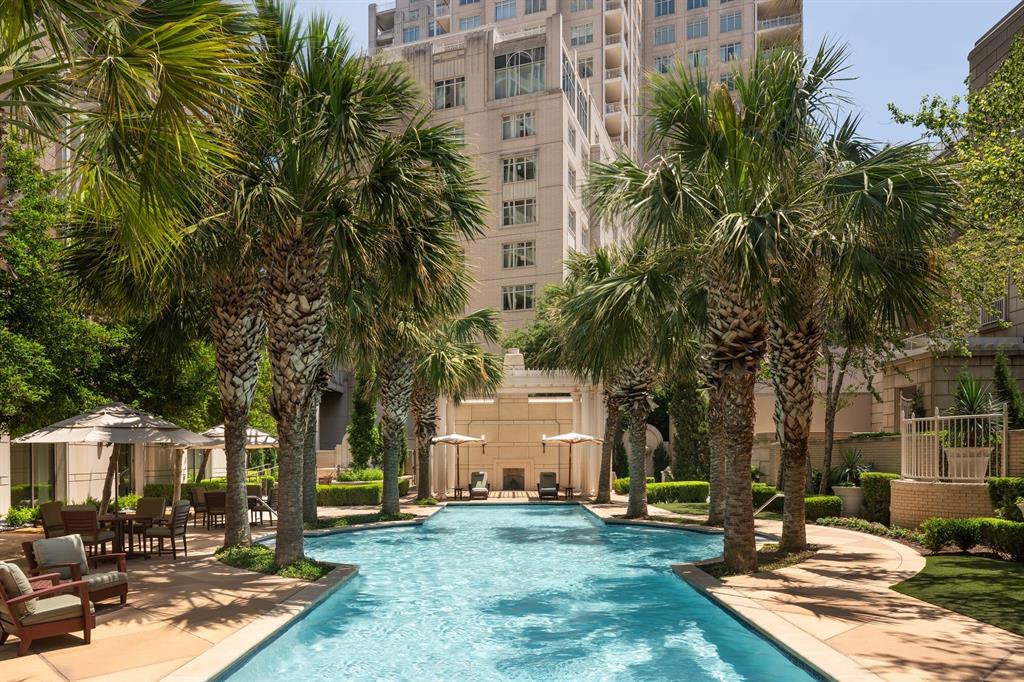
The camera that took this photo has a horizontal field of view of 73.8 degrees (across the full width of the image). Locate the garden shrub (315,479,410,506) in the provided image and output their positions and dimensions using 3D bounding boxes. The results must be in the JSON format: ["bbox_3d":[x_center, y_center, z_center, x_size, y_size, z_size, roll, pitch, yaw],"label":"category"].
[{"bbox_3d":[-5.404,5.532,25.000,2.600,0.720,4.200,0,-6,0],"label":"garden shrub"}]

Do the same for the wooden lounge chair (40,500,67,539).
[{"bbox_3d":[-7.212,3.027,10.900,0.640,0.950,0.580,-1,-6,7],"label":"wooden lounge chair"}]

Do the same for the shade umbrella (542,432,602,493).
[{"bbox_3d":[2.287,4.688,25.800,2.250,2.480,2.250,0,-6,0],"label":"shade umbrella"}]

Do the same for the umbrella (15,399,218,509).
[{"bbox_3d":[-6.491,2.290,11.200,2.950,2.580,2.950,0,-6,0],"label":"umbrella"}]

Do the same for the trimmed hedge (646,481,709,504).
[{"bbox_3d":[5.439,5.056,22.700,2.250,0.600,1.200,0,-7,0],"label":"trimmed hedge"}]

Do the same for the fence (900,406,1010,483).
[{"bbox_3d":[8.894,2.103,14.000,0.800,1.480,2.700,1,-5,-14],"label":"fence"}]

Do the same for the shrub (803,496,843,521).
[{"bbox_3d":[7.976,4.358,17.700,1.300,0.580,0.900,0,-5,0],"label":"shrub"}]

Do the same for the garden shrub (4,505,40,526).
[{"bbox_3d":[-11.549,4.105,16.100,0.820,0.510,0.720,0,-5,0],"label":"garden shrub"}]

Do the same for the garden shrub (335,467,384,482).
[{"bbox_3d":[-5.690,5.047,25.800,2.000,0.650,1.300,0,-6,0],"label":"garden shrub"}]

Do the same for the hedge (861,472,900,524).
[{"bbox_3d":[8.964,3.831,16.600,0.900,1.150,1.000,0,-5,0],"label":"hedge"}]

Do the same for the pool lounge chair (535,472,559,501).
[{"bbox_3d":[1.364,5.437,25.500,0.800,1.020,1.450,0,-6,0],"label":"pool lounge chair"}]

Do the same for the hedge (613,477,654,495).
[{"bbox_3d":[4.916,5.843,27.500,1.650,0.620,1.200,0,-7,0],"label":"hedge"}]

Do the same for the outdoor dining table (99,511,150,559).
[{"bbox_3d":[-6.183,3.080,10.750,1.100,0.670,1.100,0,-7,0],"label":"outdoor dining table"}]

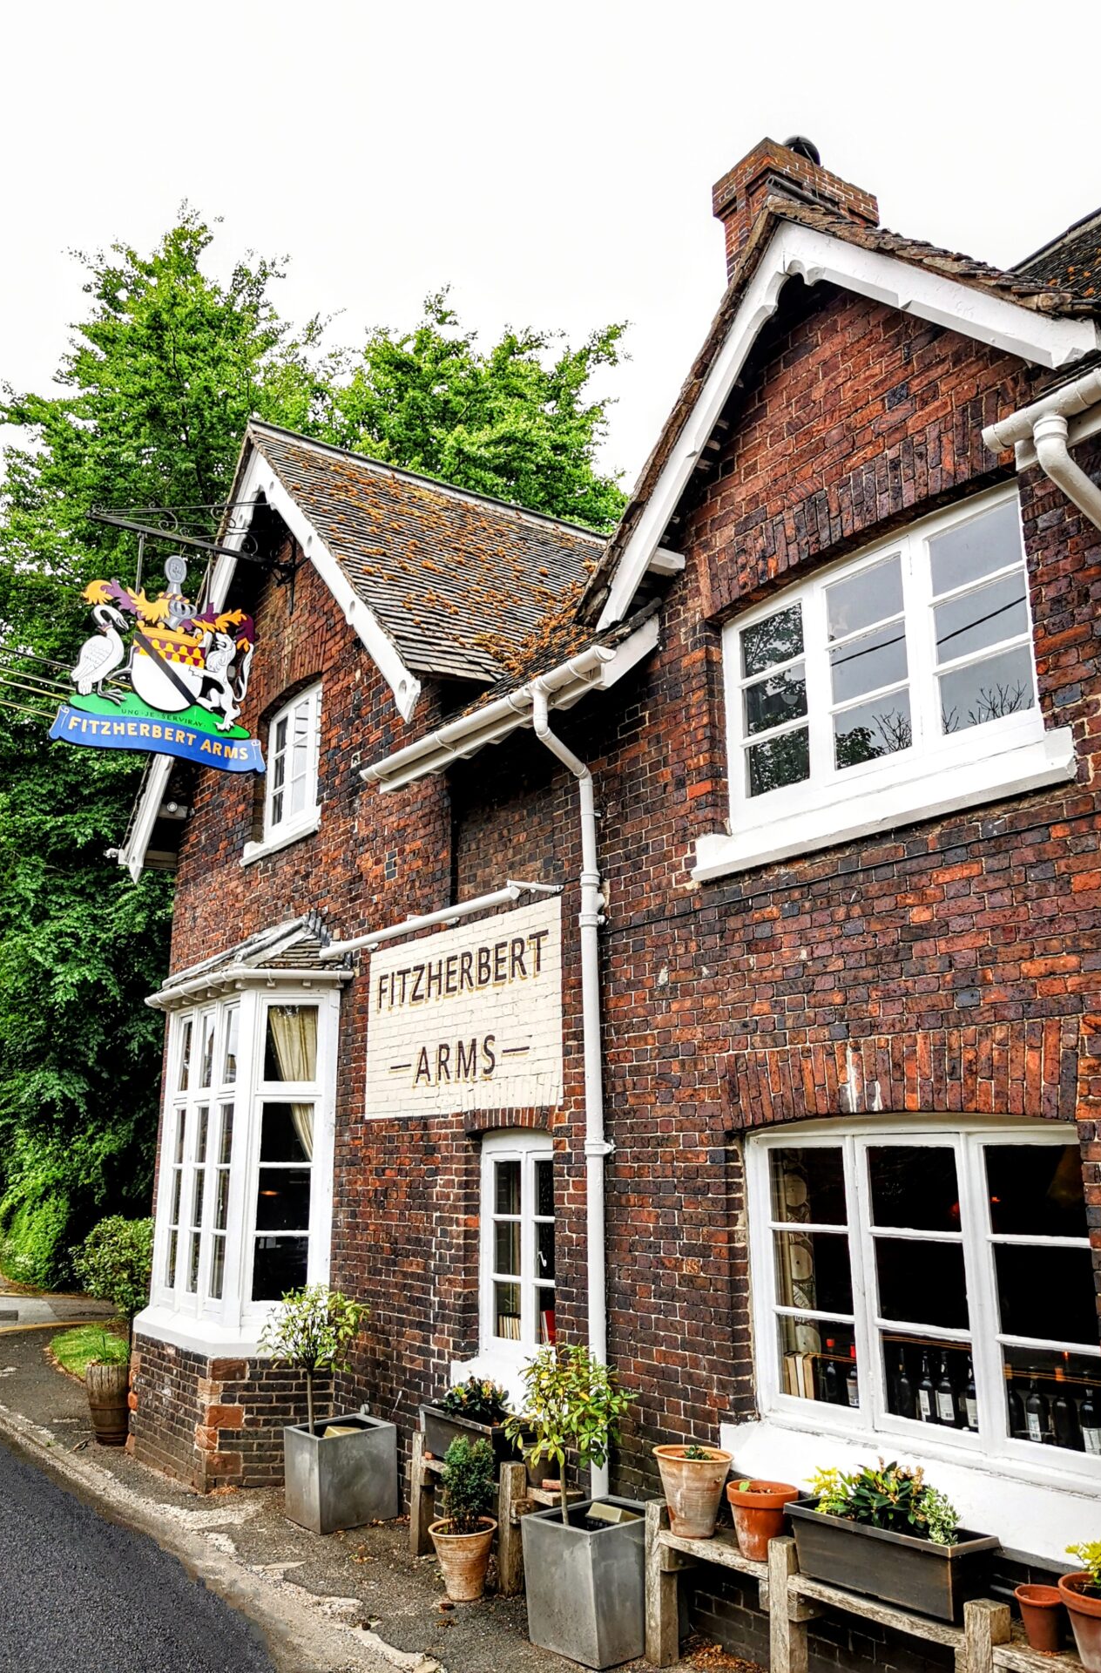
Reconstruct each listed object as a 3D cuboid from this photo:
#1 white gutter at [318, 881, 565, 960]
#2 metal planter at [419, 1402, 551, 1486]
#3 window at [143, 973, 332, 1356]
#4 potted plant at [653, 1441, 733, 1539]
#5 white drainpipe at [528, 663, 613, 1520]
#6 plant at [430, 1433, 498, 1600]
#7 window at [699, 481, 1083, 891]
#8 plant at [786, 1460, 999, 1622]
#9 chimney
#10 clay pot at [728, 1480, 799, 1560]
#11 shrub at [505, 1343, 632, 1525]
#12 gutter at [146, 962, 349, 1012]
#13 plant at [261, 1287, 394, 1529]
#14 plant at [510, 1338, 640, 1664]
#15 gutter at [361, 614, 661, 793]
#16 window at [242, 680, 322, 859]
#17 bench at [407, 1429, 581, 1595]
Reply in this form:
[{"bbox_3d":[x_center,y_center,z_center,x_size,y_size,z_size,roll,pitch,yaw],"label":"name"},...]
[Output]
[{"bbox_3d":[-0.769,0.559,8.069,0.360,0.120,2.480,9,-17,-34],"label":"white gutter"},{"bbox_3d":[-0.370,3.077,6.646,0.267,0.247,0.743,10,-17,-34],"label":"metal planter"},{"bbox_3d":[-2.399,2.450,9.649,0.574,2.445,2.574,10,-17,-34],"label":"window"},{"bbox_3d":[0.580,2.648,5.267,0.320,0.320,0.320,-1,-14,0],"label":"potted plant"},{"bbox_3d":[0.087,1.314,6.336,0.416,4.257,0.119,10,-17,-34],"label":"white drainpipe"},{"bbox_3d":[-0.390,3.185,6.131,0.317,0.693,0.317,0,-14,0],"label":"plant"},{"bbox_3d":[1.355,-0.622,5.632,0.240,1.330,2.000,9,-17,-34],"label":"window"},{"bbox_3d":[1.185,2.404,4.562,0.277,0.426,0.772,10,-17,-34],"label":"plant"},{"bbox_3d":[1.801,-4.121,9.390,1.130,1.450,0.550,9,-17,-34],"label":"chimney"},{"bbox_3d":[0.814,2.607,4.990,0.277,0.297,0.277,0,-14,0],"label":"clay pot"},{"bbox_3d":[0.053,2.522,5.500,0.480,0.725,0.480,-1,-14,0],"label":"shrub"},{"bbox_3d":[-2.481,1.208,10.157,0.690,0.130,2.900,9,-17,-34],"label":"gutter"},{"bbox_3d":[-1.352,3.403,7.862,0.660,1.290,0.640,9,-17,-34],"label":"plant"},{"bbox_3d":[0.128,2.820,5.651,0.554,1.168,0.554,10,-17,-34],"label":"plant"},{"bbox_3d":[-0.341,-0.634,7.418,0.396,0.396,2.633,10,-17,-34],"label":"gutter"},{"bbox_3d":[-2.072,-0.543,10.498,0.218,1.366,1.505,10,-17,-34],"label":"window"},{"bbox_3d":[-0.267,3.320,6.437,0.360,0.570,1.340,9,-17,-34],"label":"bench"}]

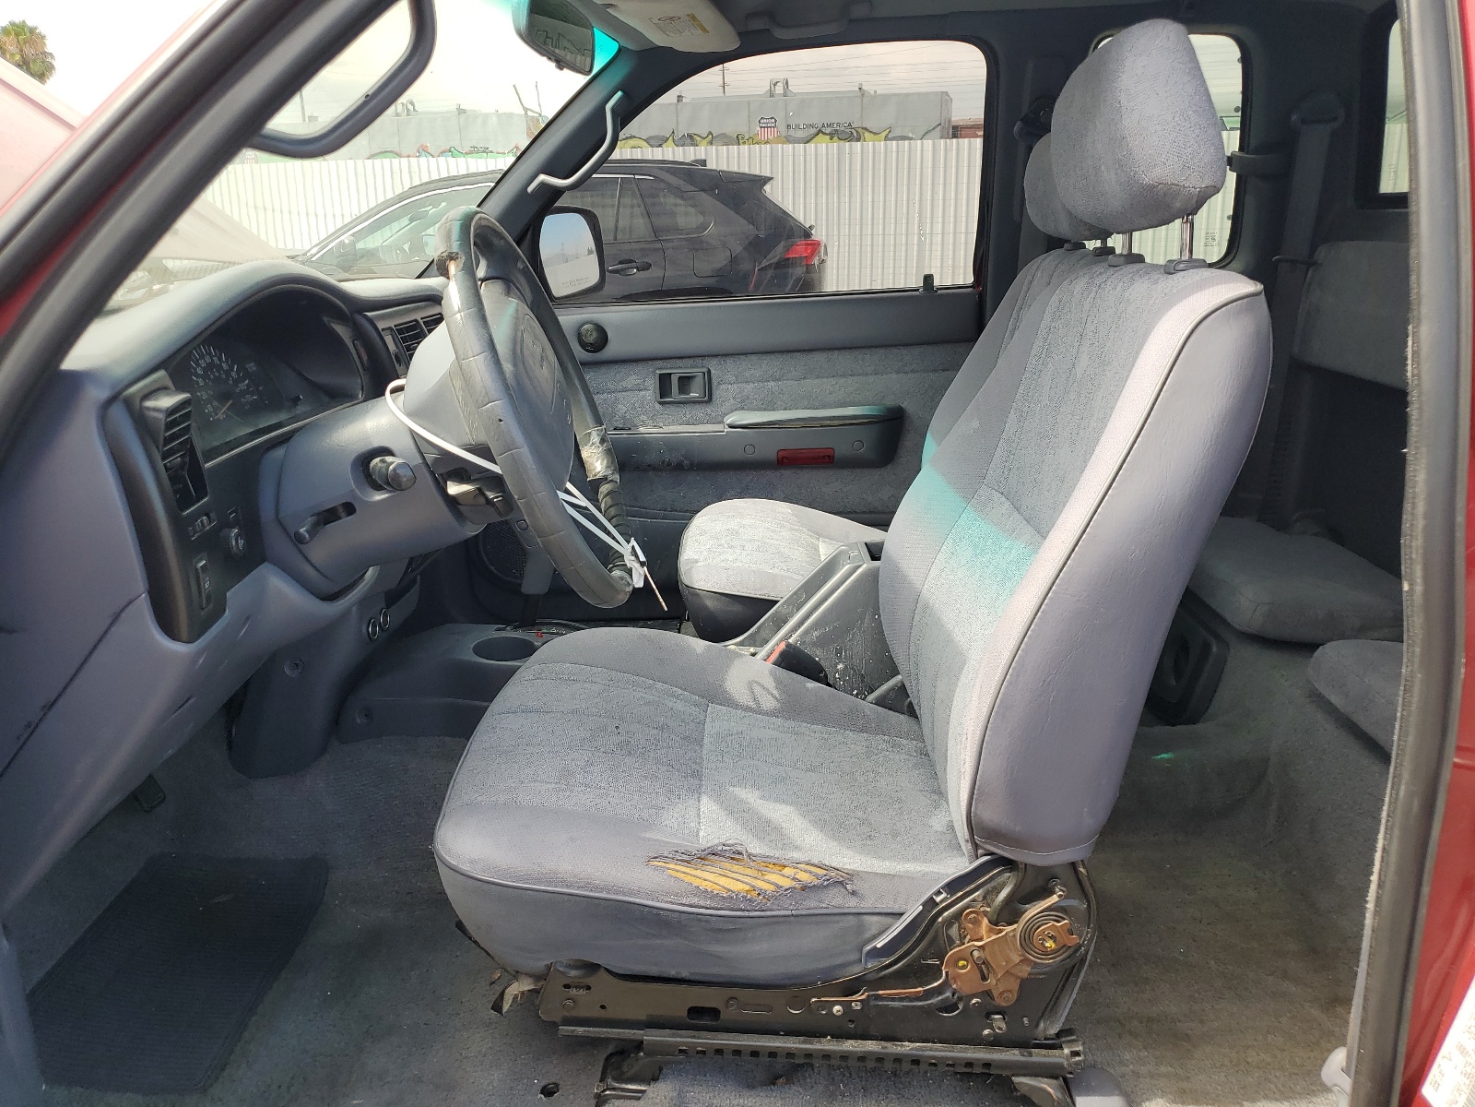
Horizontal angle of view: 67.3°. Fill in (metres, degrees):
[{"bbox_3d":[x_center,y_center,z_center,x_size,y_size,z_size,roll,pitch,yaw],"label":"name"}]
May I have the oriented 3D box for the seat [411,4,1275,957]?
[{"bbox_3d":[0.073,-0.085,1.092,0.710,0.800,0.510,0,14,3],"label":"seat"}]

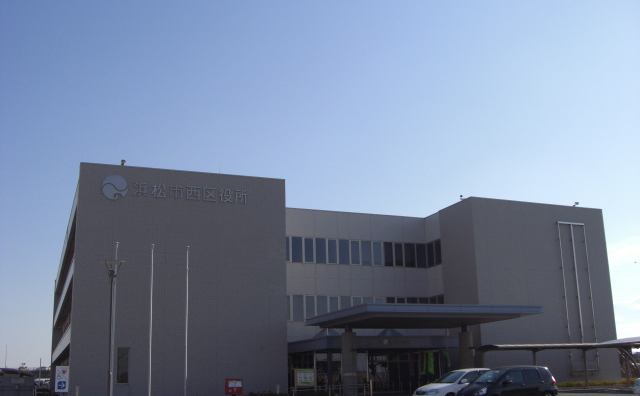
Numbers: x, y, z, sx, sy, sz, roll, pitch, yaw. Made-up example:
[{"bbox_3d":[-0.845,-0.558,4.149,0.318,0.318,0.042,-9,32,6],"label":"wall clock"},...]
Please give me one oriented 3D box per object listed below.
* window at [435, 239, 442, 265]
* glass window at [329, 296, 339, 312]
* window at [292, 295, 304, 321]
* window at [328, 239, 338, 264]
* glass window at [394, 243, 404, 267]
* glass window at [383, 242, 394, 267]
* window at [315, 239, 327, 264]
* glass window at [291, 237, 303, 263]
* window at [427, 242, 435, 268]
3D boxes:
[{"bbox_3d":[8.620,4.022,51.253,0.100,1.750,0.850,5,-15,-23],"label":"window"},{"bbox_3d":[0.963,7.816,49.443,0.778,1.757,0.120,4,-15,-21],"label":"glass window"},{"bbox_3d":[-1.474,7.473,47.510,0.850,1.750,0.100,5,-15,-23],"label":"window"},{"bbox_3d":[0.938,3.793,49.543,0.800,1.750,0.100,5,-15,-23],"label":"window"},{"bbox_3d":[5.846,4.193,51.682,0.800,1.750,0.100,5,-15,-23],"label":"glass window"},{"bbox_3d":[5.111,4.170,52.030,0.838,1.817,0.120,4,-15,-21],"label":"glass window"},{"bbox_3d":[0.072,3.807,50.138,0.898,1.817,0.120,4,-15,-21],"label":"window"},{"bbox_3d":[-1.586,3.688,49.516,0.875,1.817,0.120,4,-15,-21],"label":"glass window"},{"bbox_3d":[8.313,4.247,52.625,0.120,1.817,1.060,4,-15,-21],"label":"window"}]

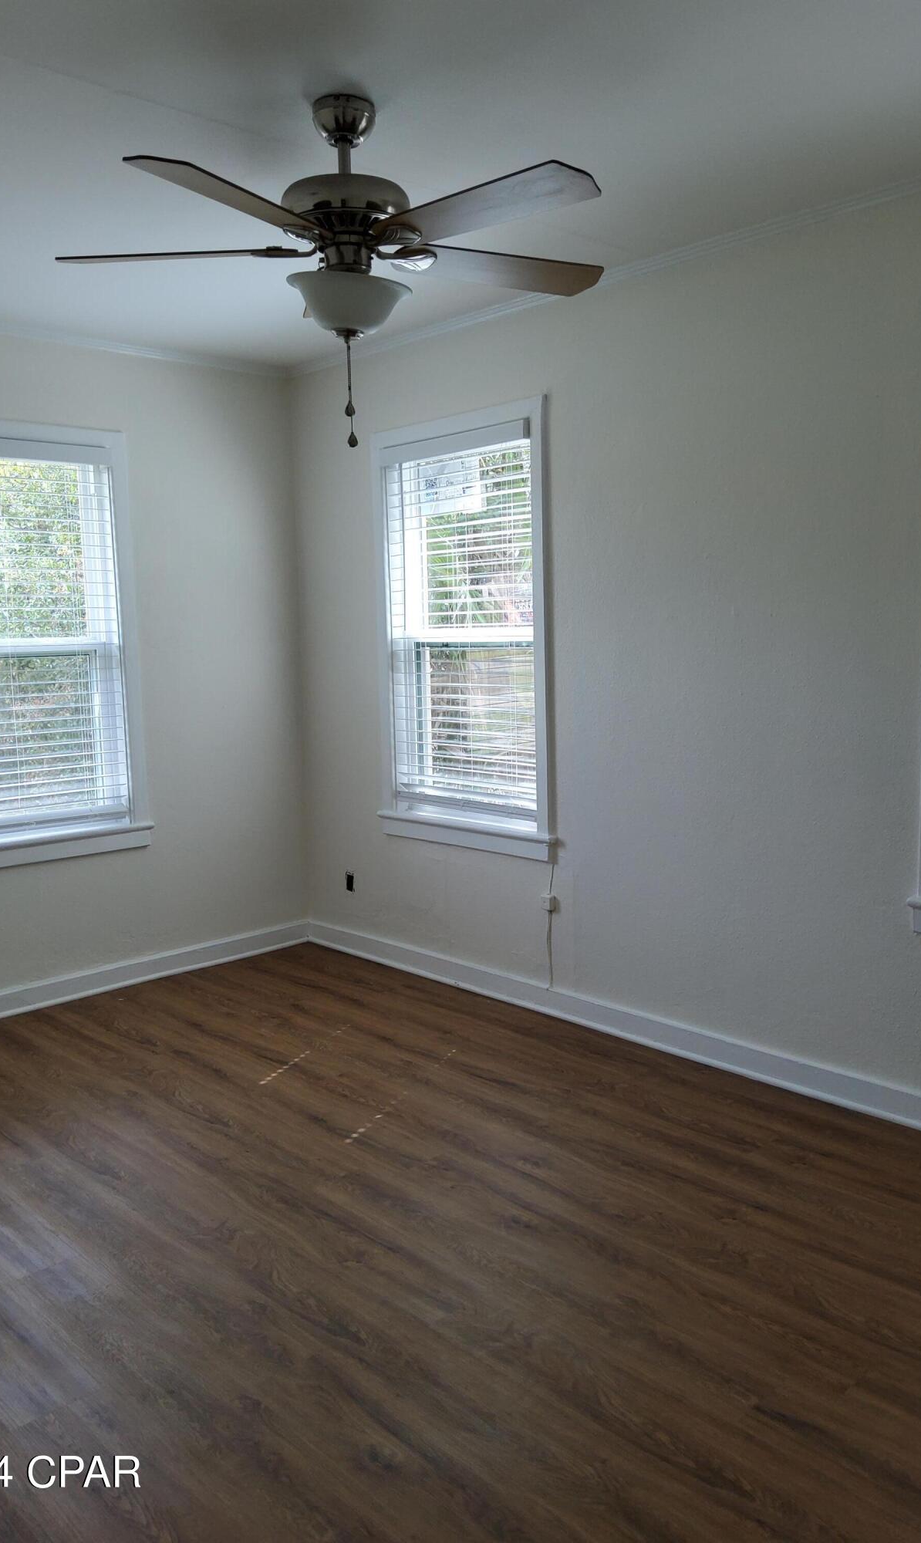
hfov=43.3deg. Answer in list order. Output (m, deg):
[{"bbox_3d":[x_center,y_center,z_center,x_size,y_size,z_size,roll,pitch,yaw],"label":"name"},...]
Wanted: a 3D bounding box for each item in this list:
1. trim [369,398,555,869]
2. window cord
[{"bbox_3d":[-0.004,-0.495,4.273,0.120,1.575,0.930,-8,10,-43],"label":"trim"},{"bbox_3d":[0.319,0.542,4.065,0.025,0.450,0.040,-8,10,-43],"label":"window cord"}]

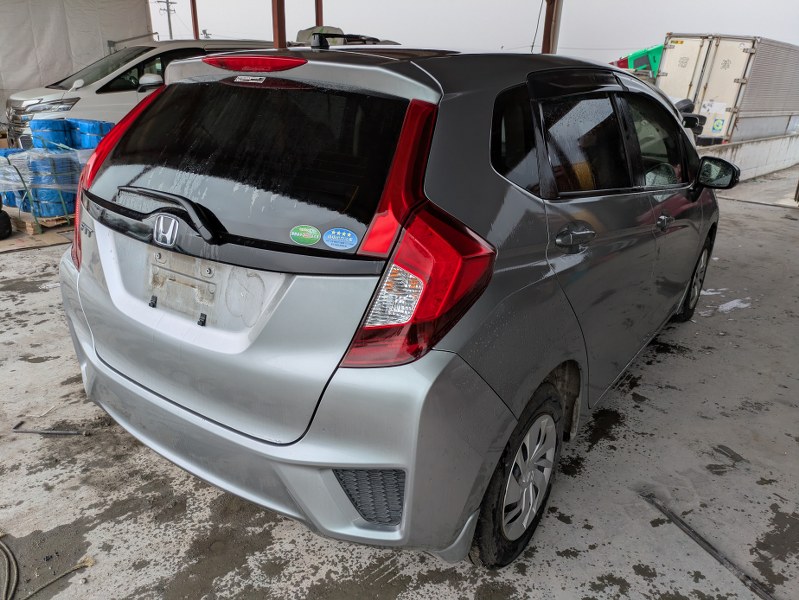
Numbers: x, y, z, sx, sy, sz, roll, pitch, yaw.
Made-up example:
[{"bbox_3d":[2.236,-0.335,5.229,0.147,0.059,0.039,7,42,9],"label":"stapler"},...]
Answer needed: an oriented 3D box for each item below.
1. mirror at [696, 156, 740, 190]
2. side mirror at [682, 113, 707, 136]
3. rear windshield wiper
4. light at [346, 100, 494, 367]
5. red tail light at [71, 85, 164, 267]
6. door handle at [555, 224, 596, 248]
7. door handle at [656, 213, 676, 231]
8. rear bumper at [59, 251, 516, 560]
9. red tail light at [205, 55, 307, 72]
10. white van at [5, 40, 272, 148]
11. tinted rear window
[{"bbox_3d":[1.539,-0.614,2.780,0.210,0.160,0.130,15,24,33],"label":"mirror"},{"bbox_3d":[3.225,-1.915,6.300,0.220,0.220,0.140,15,24,33],"label":"side mirror"},{"bbox_3d":[-0.616,-0.231,1.502,0.440,0.110,0.075,15,24,33],"label":"rear windshield wiper"},{"bbox_3d":[0.056,-0.141,1.232,0.300,0.555,0.380,15,24,33],"label":"light"},{"bbox_3d":[-0.971,-0.425,1.924,0.300,0.555,0.380,15,24,33],"label":"red tail light"},{"bbox_3d":[0.460,-0.163,1.502,0.050,0.055,0.205,15,24,33],"label":"door handle"},{"bbox_3d":[1.086,-0.315,2.341,0.050,0.050,0.190,15,24,33],"label":"door handle"},{"bbox_3d":[-0.491,0.223,1.736,1.670,0.620,0.370,15,24,33],"label":"rear bumper"},{"bbox_3d":[-0.391,-0.627,1.535,0.405,0.050,0.045,15,24,33],"label":"red tail light"},{"bbox_3d":[-3.500,-3.173,9.297,4.900,1.900,1.870,-15,26,-39],"label":"white van"},{"bbox_3d":[-0.447,-0.399,1.547,1.120,0.440,0.090,15,-13,33],"label":"tinted rear window"}]

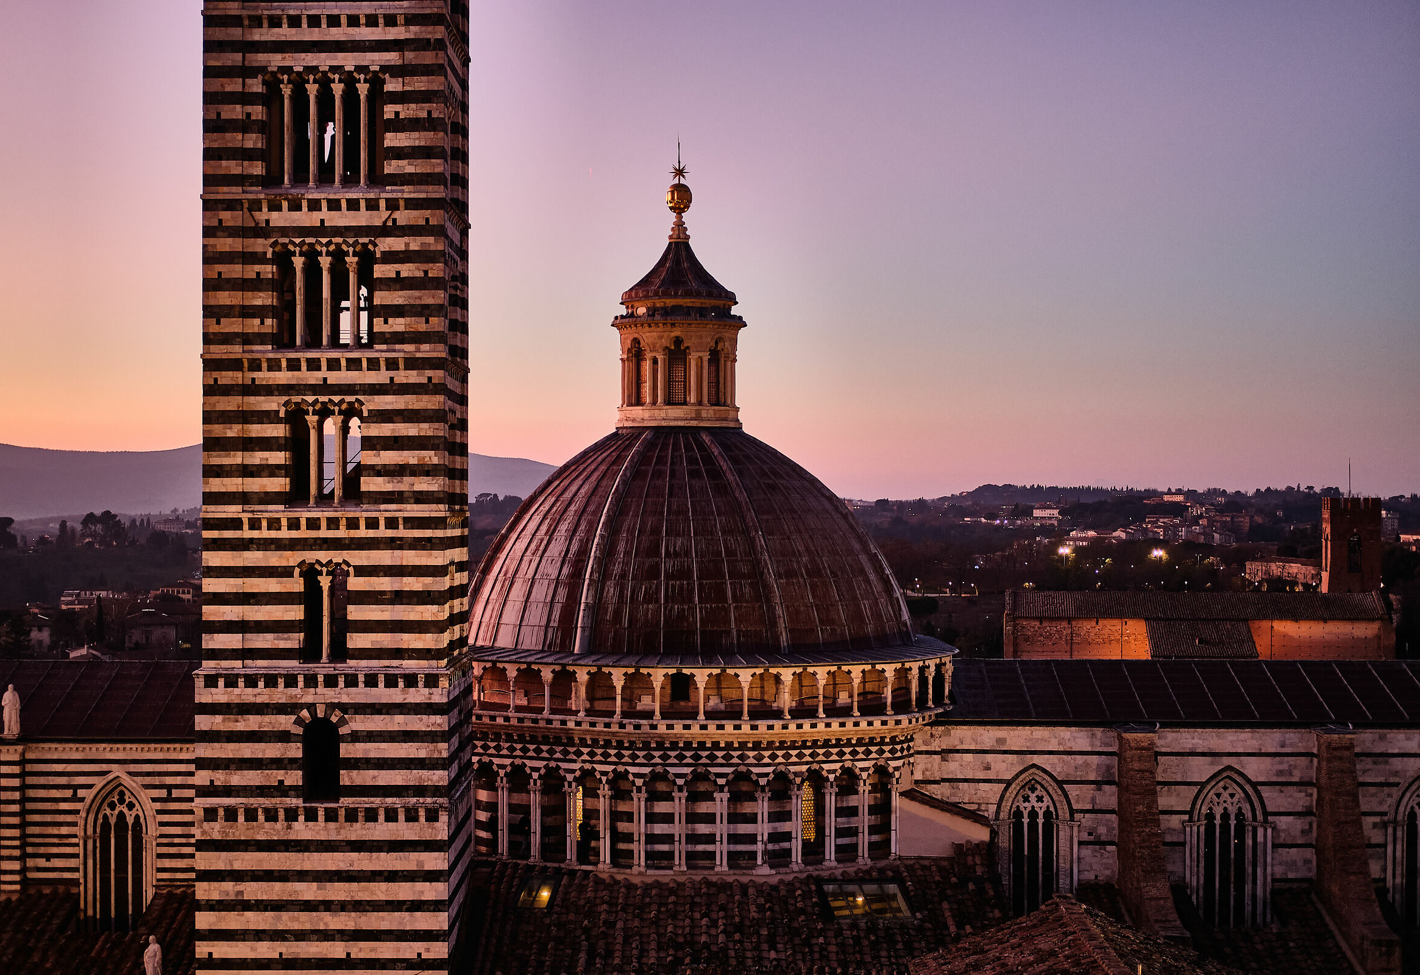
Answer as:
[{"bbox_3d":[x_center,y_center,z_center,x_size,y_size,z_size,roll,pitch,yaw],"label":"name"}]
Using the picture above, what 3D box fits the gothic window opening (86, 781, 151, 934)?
[{"bbox_3d":[-22.322,13.946,81.200,2.500,5.750,0.500,0,0,2],"label":"gothic window opening"}]

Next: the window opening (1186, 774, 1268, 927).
[{"bbox_3d":[19.185,13.345,79.800,3.250,6.000,0.600,0,0,2],"label":"window opening"}]

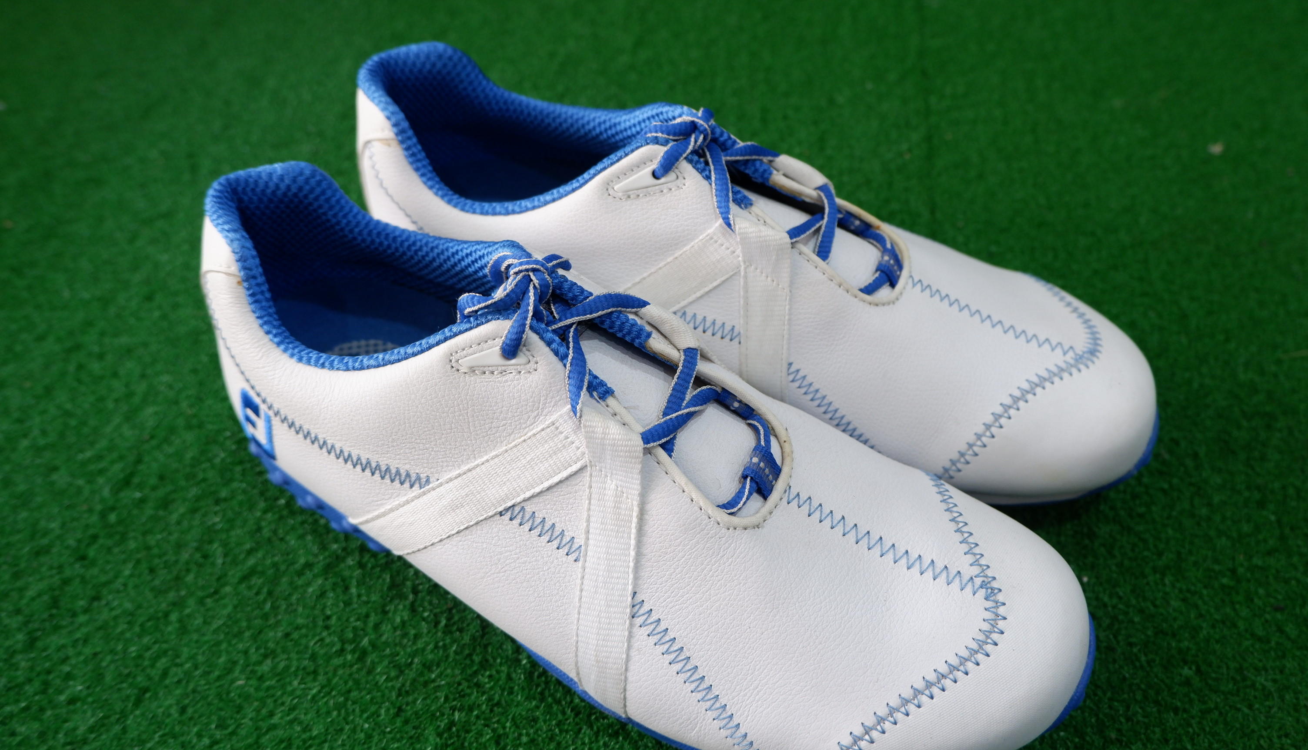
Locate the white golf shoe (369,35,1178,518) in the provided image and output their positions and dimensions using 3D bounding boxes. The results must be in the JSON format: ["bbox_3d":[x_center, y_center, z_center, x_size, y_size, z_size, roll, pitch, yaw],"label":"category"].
[{"bbox_3d":[0.027,-0.044,0.305,0.290,0.099,0.111,17,52,16],"label":"white golf shoe"}]

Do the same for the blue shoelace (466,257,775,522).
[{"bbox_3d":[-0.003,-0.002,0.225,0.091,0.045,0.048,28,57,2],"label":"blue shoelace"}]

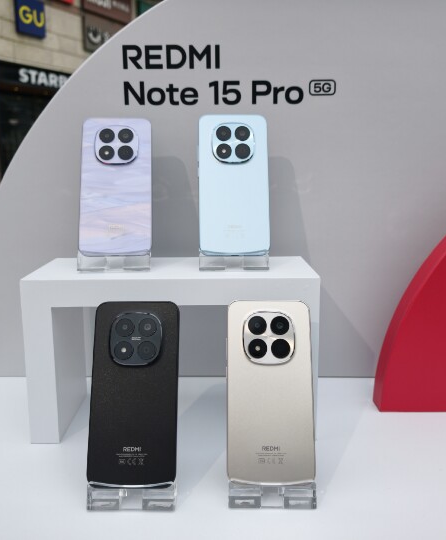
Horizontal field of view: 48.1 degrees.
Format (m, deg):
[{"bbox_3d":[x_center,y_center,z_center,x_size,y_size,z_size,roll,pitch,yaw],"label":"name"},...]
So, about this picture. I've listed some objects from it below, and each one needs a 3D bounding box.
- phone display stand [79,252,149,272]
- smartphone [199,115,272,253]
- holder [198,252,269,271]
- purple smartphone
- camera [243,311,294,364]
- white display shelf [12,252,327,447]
[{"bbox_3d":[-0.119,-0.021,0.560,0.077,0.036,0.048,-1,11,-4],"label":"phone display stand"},{"bbox_3d":[0.013,-0.097,0.559,0.078,0.164,0.011,0,-9,-2],"label":"smartphone"},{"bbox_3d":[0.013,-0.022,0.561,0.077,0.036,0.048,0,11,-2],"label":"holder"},{"bbox_3d":[-0.120,-0.095,0.561,0.078,0.164,0.011,-1,-12,-4],"label":"purple smartphone"},{"bbox_3d":[0.043,0.062,0.458,0.047,0.048,0.005,0,-12,0],"label":"camera"},{"bbox_3d":[-0.053,0.085,0.576,0.302,0.180,0.118,0,11,-1],"label":"white display shelf"}]

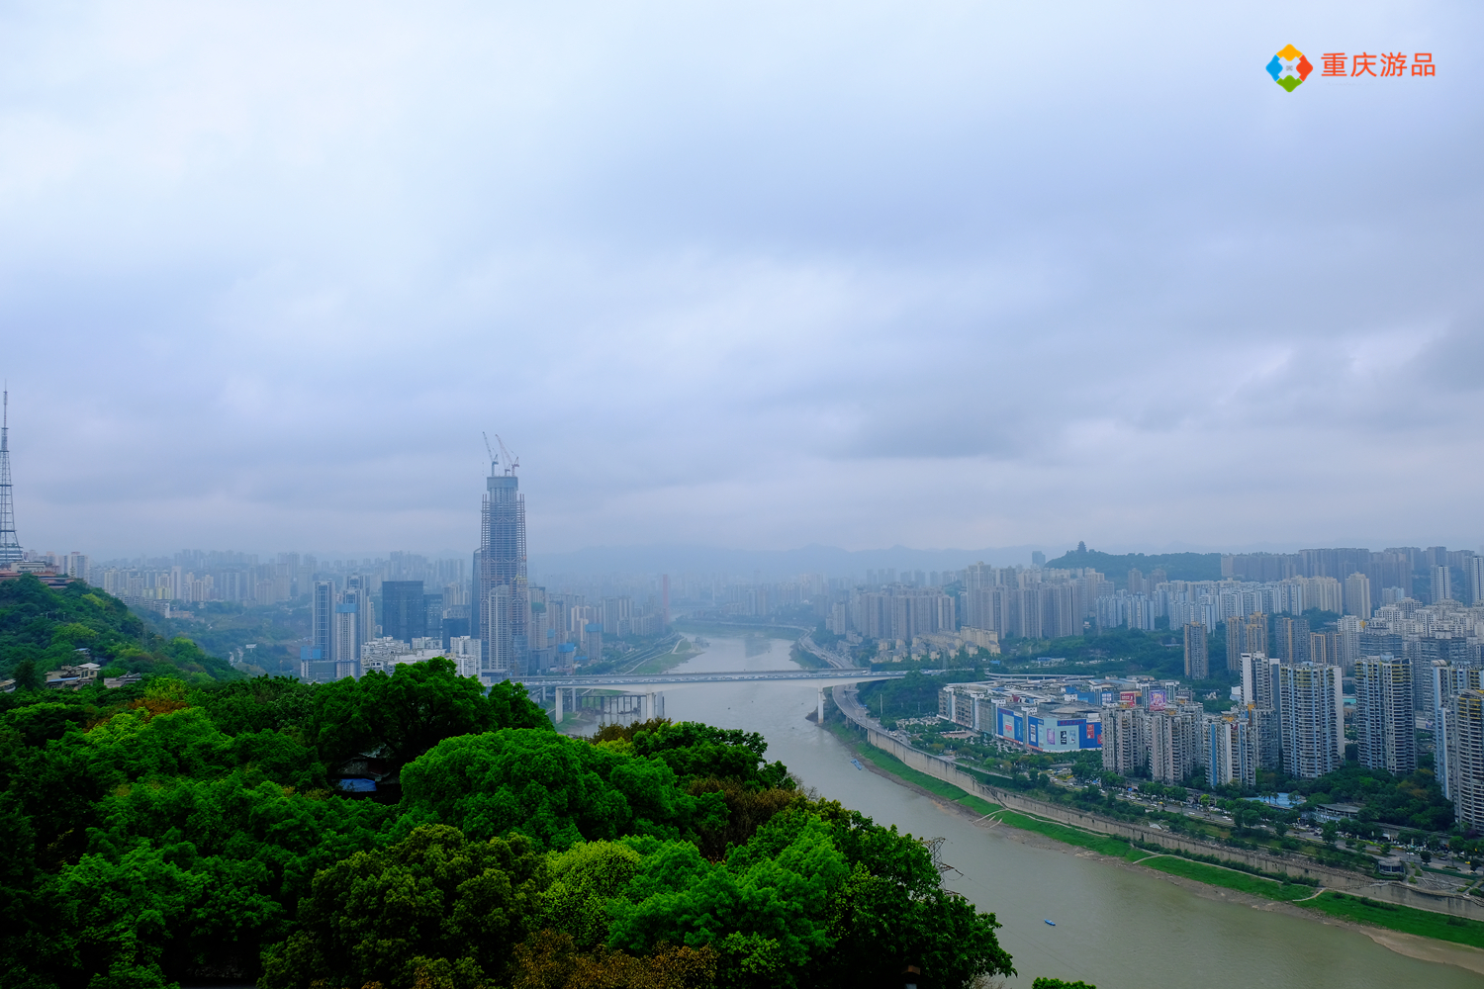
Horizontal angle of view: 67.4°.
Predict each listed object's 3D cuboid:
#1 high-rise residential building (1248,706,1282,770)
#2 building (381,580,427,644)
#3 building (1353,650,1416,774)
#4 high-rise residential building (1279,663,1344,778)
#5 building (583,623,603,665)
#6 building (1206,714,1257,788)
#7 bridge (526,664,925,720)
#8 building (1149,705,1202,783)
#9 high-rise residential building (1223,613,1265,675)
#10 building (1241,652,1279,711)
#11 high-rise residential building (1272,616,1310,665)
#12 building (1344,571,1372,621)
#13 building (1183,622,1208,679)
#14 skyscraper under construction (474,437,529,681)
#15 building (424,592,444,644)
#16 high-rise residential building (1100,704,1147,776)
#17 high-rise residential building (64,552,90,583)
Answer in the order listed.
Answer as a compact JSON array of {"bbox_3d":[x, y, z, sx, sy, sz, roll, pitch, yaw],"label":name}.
[{"bbox_3d":[462.460,217.630,992.000,26.000,60.100,26.000,1,-4,-28],"label":"high-rise residential building"},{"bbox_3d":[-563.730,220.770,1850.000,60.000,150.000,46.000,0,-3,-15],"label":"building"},{"bbox_3d":[538.380,185.530,932.000,43.000,99.000,30.000,-2,-4,22],"label":"building"},{"bbox_3d":[481.310,191.040,940.000,46.000,96.000,27.000,-2,-4,25],"label":"high-rise residential building"},{"bbox_3d":[-301.360,303.850,2260.000,28.000,83.500,26.000,1,-4,-30],"label":"building"},{"bbox_3d":[409.250,215.640,932.000,36.000,63.000,27.000,-2,-4,16],"label":"building"},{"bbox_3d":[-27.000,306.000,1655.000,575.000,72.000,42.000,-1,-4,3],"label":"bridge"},{"bbox_3d":[379.380,220.510,975.000,33.000,67.000,34.000,2,-5,-42],"label":"building"},{"bbox_3d":[763.220,228.970,1690.000,58.000,95.000,36.000,-2,-4,15],"label":"high-rise residential building"},{"bbox_3d":[492.680,198.480,1058.000,29.000,93.000,25.000,-2,-4,14],"label":"building"},{"bbox_3d":[798.330,219.650,1615.000,28.000,81.200,33.000,0,-3,-21],"label":"high-rise residential building"},{"bbox_3d":[1134.020,191.220,2050.000,28.000,90.500,31.000,1,-4,-30],"label":"building"},{"bbox_3d":[648.490,224.540,1590.000,29.000,82.000,25.000,-2,-4,12],"label":"building"},{"bbox_3d":[-421.000,112.000,1965.000,78.000,415.000,72.000,0,-4,-12],"label":"skyscraper under construction"},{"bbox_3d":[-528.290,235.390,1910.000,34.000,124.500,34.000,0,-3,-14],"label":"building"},{"bbox_3d":[348.070,225.100,1014.000,28.000,64.500,28.000,1,-4,-28],"label":"high-rise residential building"},{"bbox_3d":[-1463.770,174.910,2450.000,42.000,88.000,28.000,1,-4,-27],"label":"high-rise residential building"}]

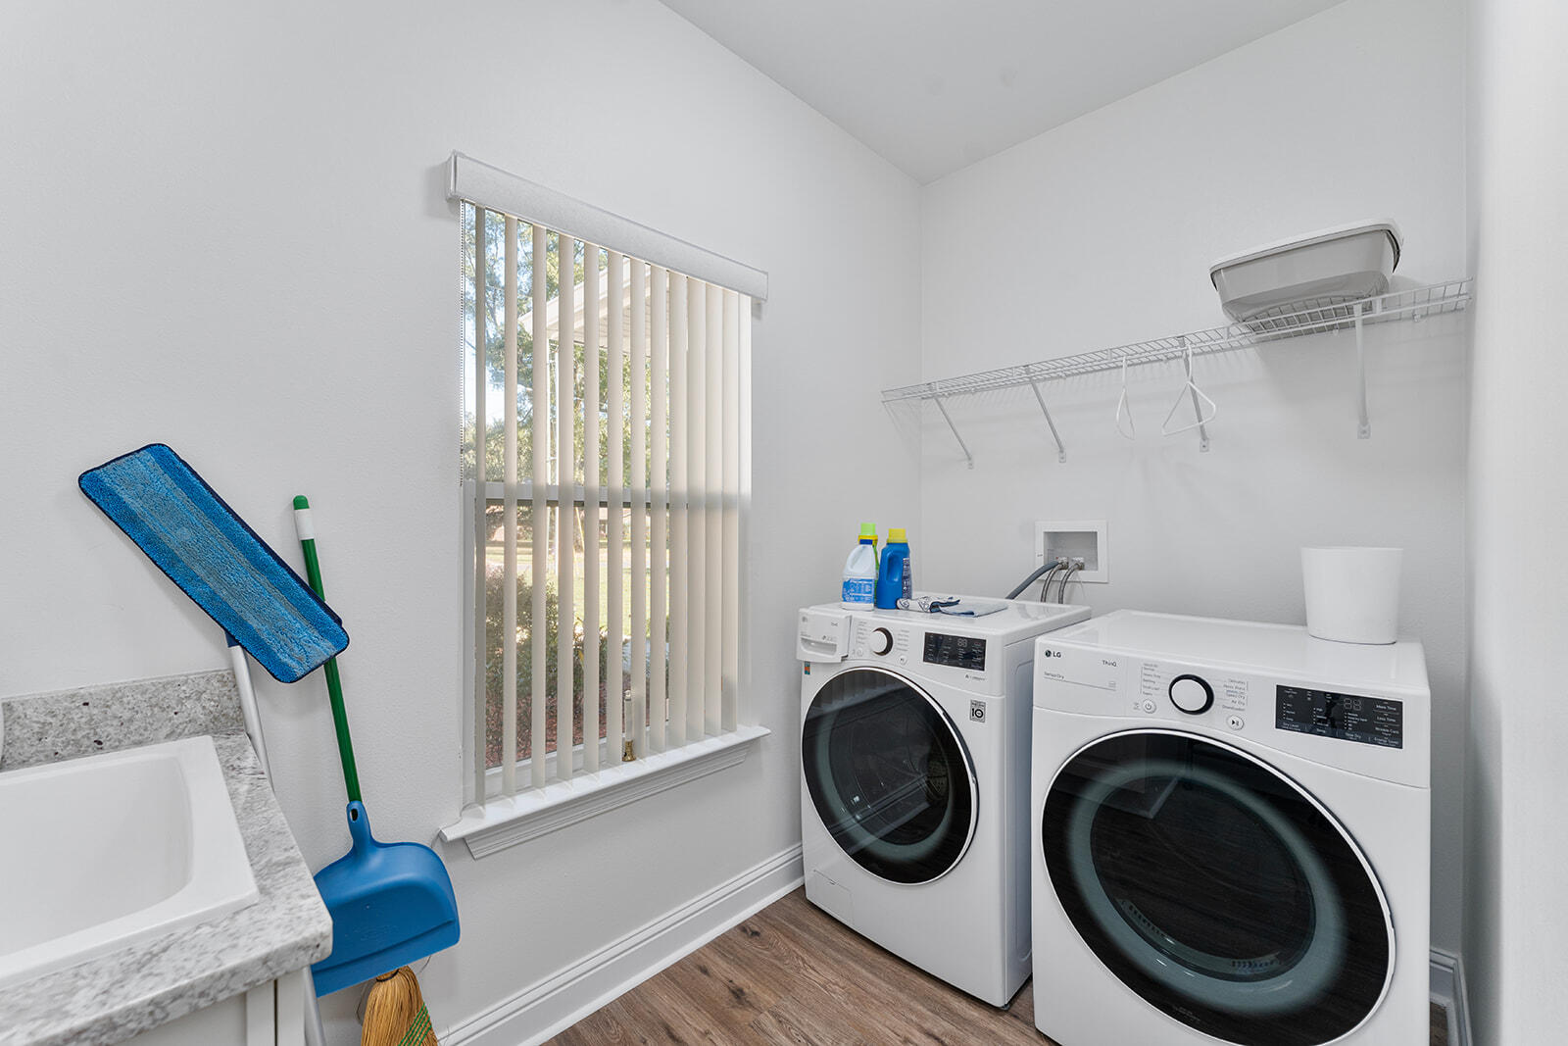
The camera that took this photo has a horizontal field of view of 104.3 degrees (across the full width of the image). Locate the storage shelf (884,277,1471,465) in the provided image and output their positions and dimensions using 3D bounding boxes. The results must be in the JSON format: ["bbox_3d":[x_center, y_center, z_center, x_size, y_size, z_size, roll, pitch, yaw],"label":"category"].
[{"bbox_3d":[1.095,-0.394,2.070,1.630,0.320,0.305,0,0,45],"label":"storage shelf"}]

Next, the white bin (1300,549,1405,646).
[{"bbox_3d":[1.433,0.177,1.542,0.188,0.228,0.188,0,0,44],"label":"white bin"}]

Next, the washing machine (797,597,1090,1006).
[{"bbox_3d":[0.548,0.781,2.055,0.686,0.980,0.755,0,0,43],"label":"washing machine"}]

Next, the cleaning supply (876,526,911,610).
[{"bbox_3d":[0.379,0.156,2.120,0.130,0.270,0.085,0,0,-39],"label":"cleaning supply"}]

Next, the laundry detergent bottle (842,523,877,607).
[{"bbox_3d":[0.256,0.153,2.080,0.117,0.275,0.092,0,0,18],"label":"laundry detergent bottle"}]

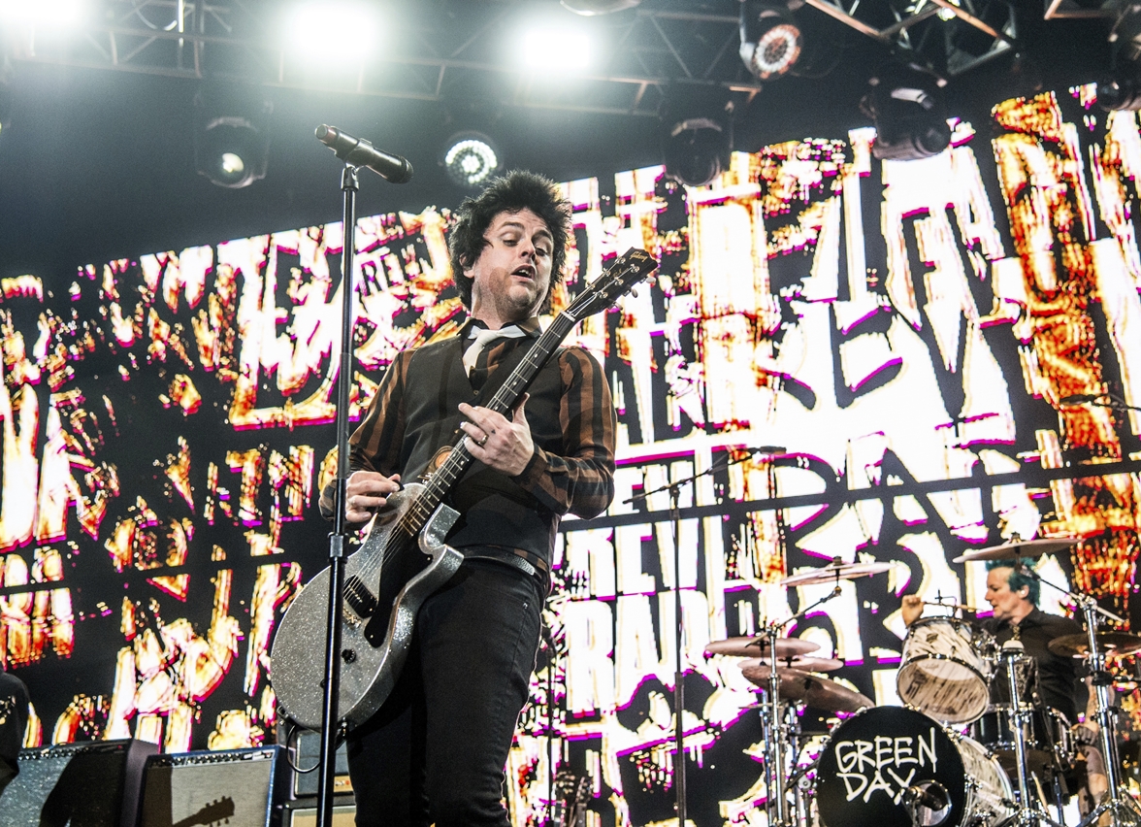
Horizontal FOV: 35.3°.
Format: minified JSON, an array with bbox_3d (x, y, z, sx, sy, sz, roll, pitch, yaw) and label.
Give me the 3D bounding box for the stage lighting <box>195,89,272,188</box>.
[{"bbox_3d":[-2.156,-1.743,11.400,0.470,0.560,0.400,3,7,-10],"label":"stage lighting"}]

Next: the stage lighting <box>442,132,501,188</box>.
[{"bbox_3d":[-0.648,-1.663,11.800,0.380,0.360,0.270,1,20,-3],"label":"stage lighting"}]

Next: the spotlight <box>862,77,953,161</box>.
[{"bbox_3d":[2.131,-1.879,11.400,0.430,0.470,0.400,16,-4,-40],"label":"spotlight"}]

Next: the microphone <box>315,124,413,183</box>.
[{"bbox_3d":[-0.328,-0.413,2.850,0.048,0.048,0.240,-9,-10,26],"label":"microphone"}]

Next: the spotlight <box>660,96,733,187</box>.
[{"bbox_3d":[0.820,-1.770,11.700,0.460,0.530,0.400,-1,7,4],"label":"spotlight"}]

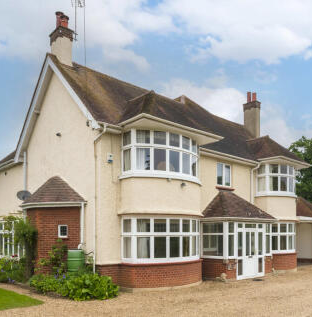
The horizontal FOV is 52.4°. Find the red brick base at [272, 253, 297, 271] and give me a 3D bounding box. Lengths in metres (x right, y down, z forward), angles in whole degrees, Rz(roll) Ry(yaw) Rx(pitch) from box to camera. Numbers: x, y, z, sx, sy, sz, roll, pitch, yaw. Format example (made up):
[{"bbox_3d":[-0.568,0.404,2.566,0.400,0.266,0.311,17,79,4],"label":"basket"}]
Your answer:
[{"bbox_3d":[6.547,5.398,16.762,2.450,0.845,1.350,5,-8,-40],"label":"red brick base"}]

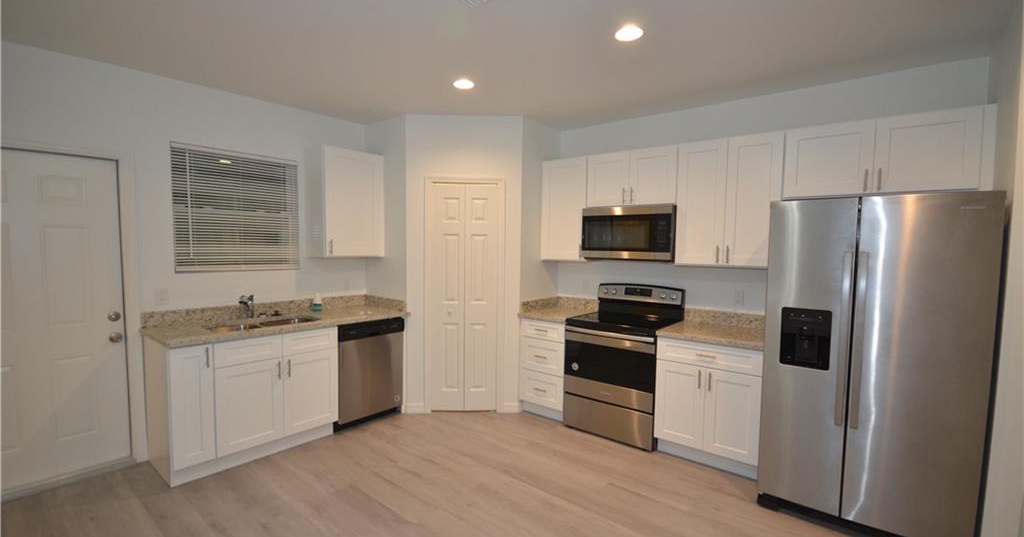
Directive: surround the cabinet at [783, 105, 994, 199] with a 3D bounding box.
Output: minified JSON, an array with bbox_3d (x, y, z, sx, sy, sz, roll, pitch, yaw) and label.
[{"bbox_3d":[2.307,-0.677,2.706,0.958,0.447,0.325,3,4,36],"label":"cabinet"}]

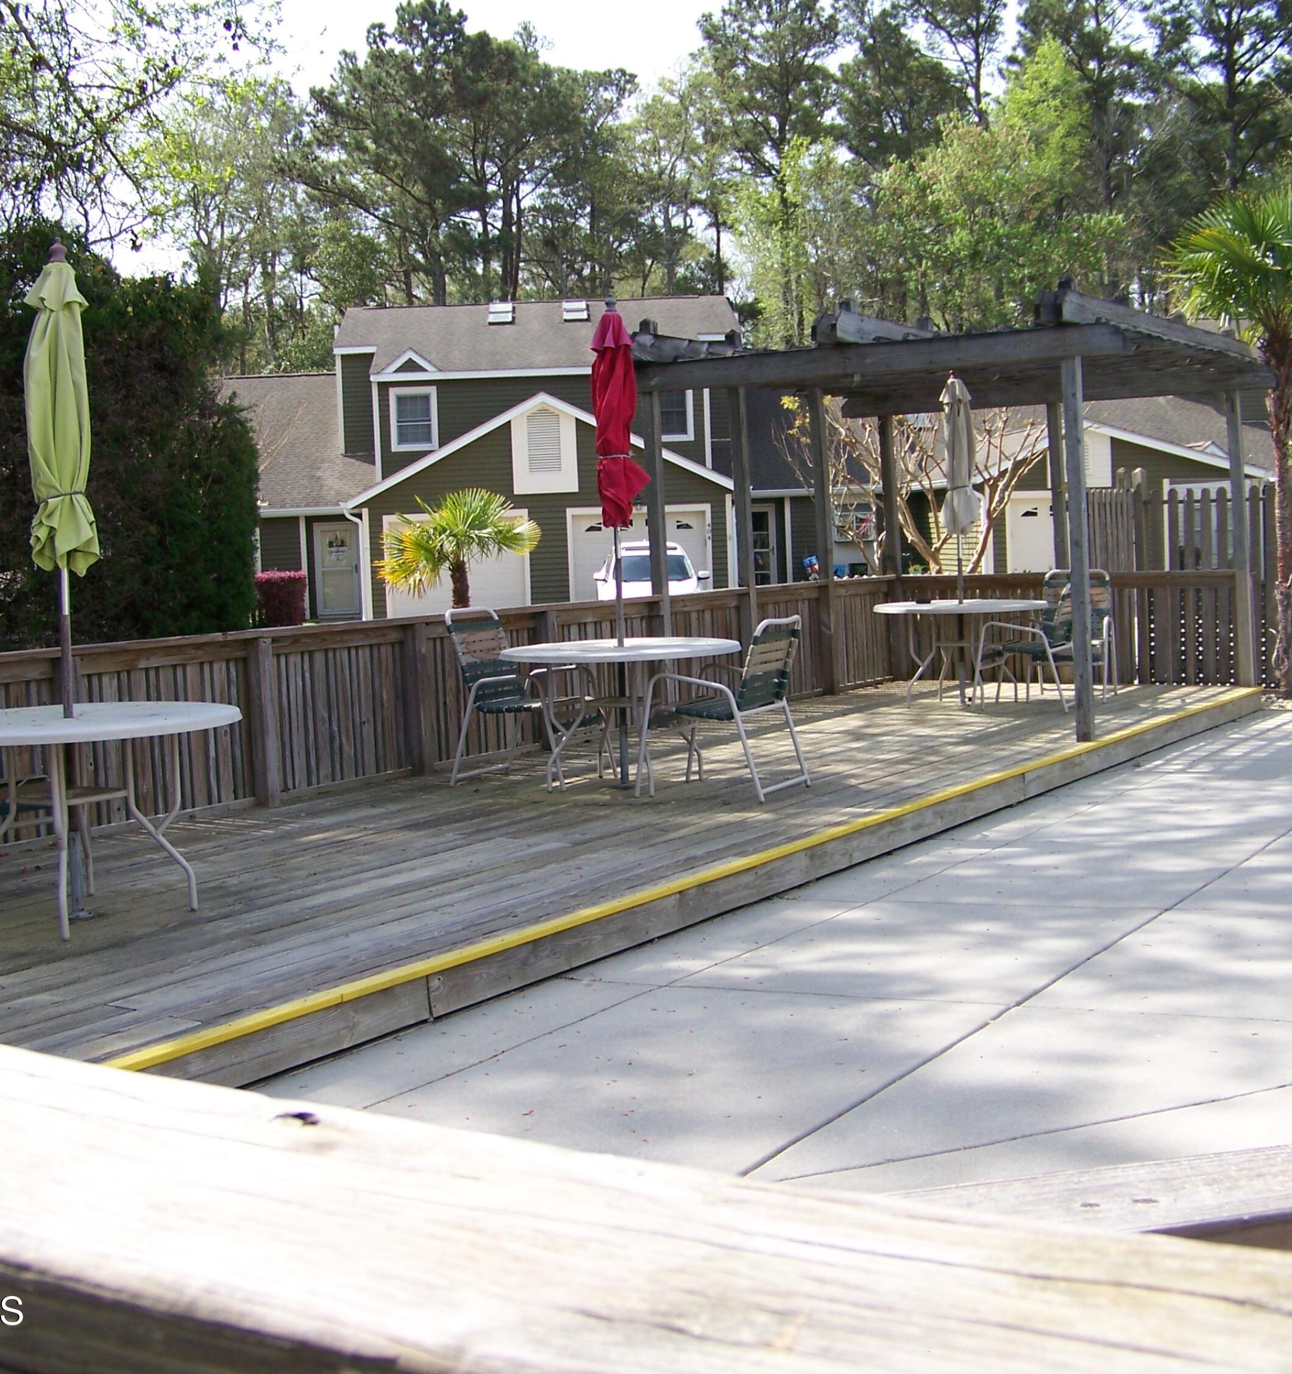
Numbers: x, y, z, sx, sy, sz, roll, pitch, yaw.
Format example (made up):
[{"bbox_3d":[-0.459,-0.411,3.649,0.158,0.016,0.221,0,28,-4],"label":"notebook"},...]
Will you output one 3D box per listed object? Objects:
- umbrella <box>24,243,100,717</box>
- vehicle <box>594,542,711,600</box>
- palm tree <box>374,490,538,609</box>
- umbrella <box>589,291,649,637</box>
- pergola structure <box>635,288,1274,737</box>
[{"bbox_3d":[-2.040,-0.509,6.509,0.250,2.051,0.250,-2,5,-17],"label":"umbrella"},{"bbox_3d":[0.114,-1.850,34.467,1.950,1.670,4.600,-2,5,0],"label":"vehicle"},{"bbox_3d":[-1.810,-0.868,18.000,1.600,2.150,1.600,-2,5,0],"label":"palm tree"},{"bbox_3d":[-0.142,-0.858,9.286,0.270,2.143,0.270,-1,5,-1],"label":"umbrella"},{"bbox_3d":[2.241,-1.130,12.620,3.452,2.558,3.969,1,6,33],"label":"pergola structure"}]

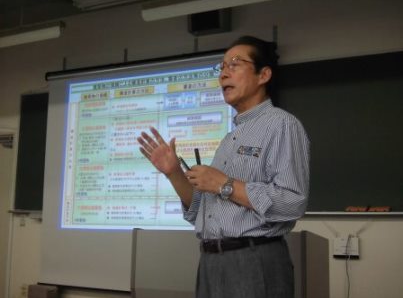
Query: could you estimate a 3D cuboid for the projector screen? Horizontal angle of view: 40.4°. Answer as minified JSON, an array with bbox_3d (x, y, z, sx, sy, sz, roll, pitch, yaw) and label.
[{"bbox_3d":[-0.523,0.217,4.815,2.302,2.044,0.100,-3,-8,26],"label":"projector screen"}]

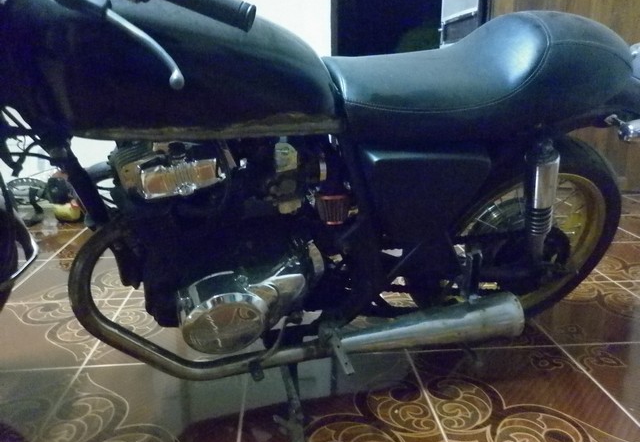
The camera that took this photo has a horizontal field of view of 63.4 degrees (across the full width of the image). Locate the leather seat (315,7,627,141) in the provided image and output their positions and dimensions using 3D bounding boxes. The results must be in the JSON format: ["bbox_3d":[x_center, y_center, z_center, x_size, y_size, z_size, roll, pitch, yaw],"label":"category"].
[{"bbox_3d":[0.383,-0.332,1.159,0.750,0.260,0.250,-5,29,-16],"label":"leather seat"}]

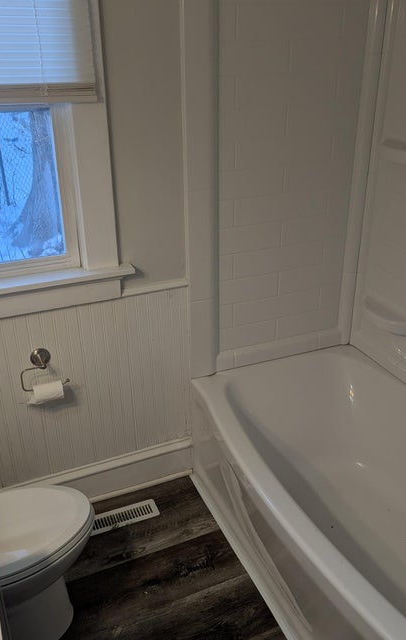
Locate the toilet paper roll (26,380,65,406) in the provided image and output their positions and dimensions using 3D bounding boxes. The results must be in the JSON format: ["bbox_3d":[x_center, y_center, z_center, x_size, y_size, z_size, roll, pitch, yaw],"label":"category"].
[{"bbox_3d":[-0.565,0.259,2.144,0.105,0.066,0.063,-11,27,-20],"label":"toilet paper roll"}]

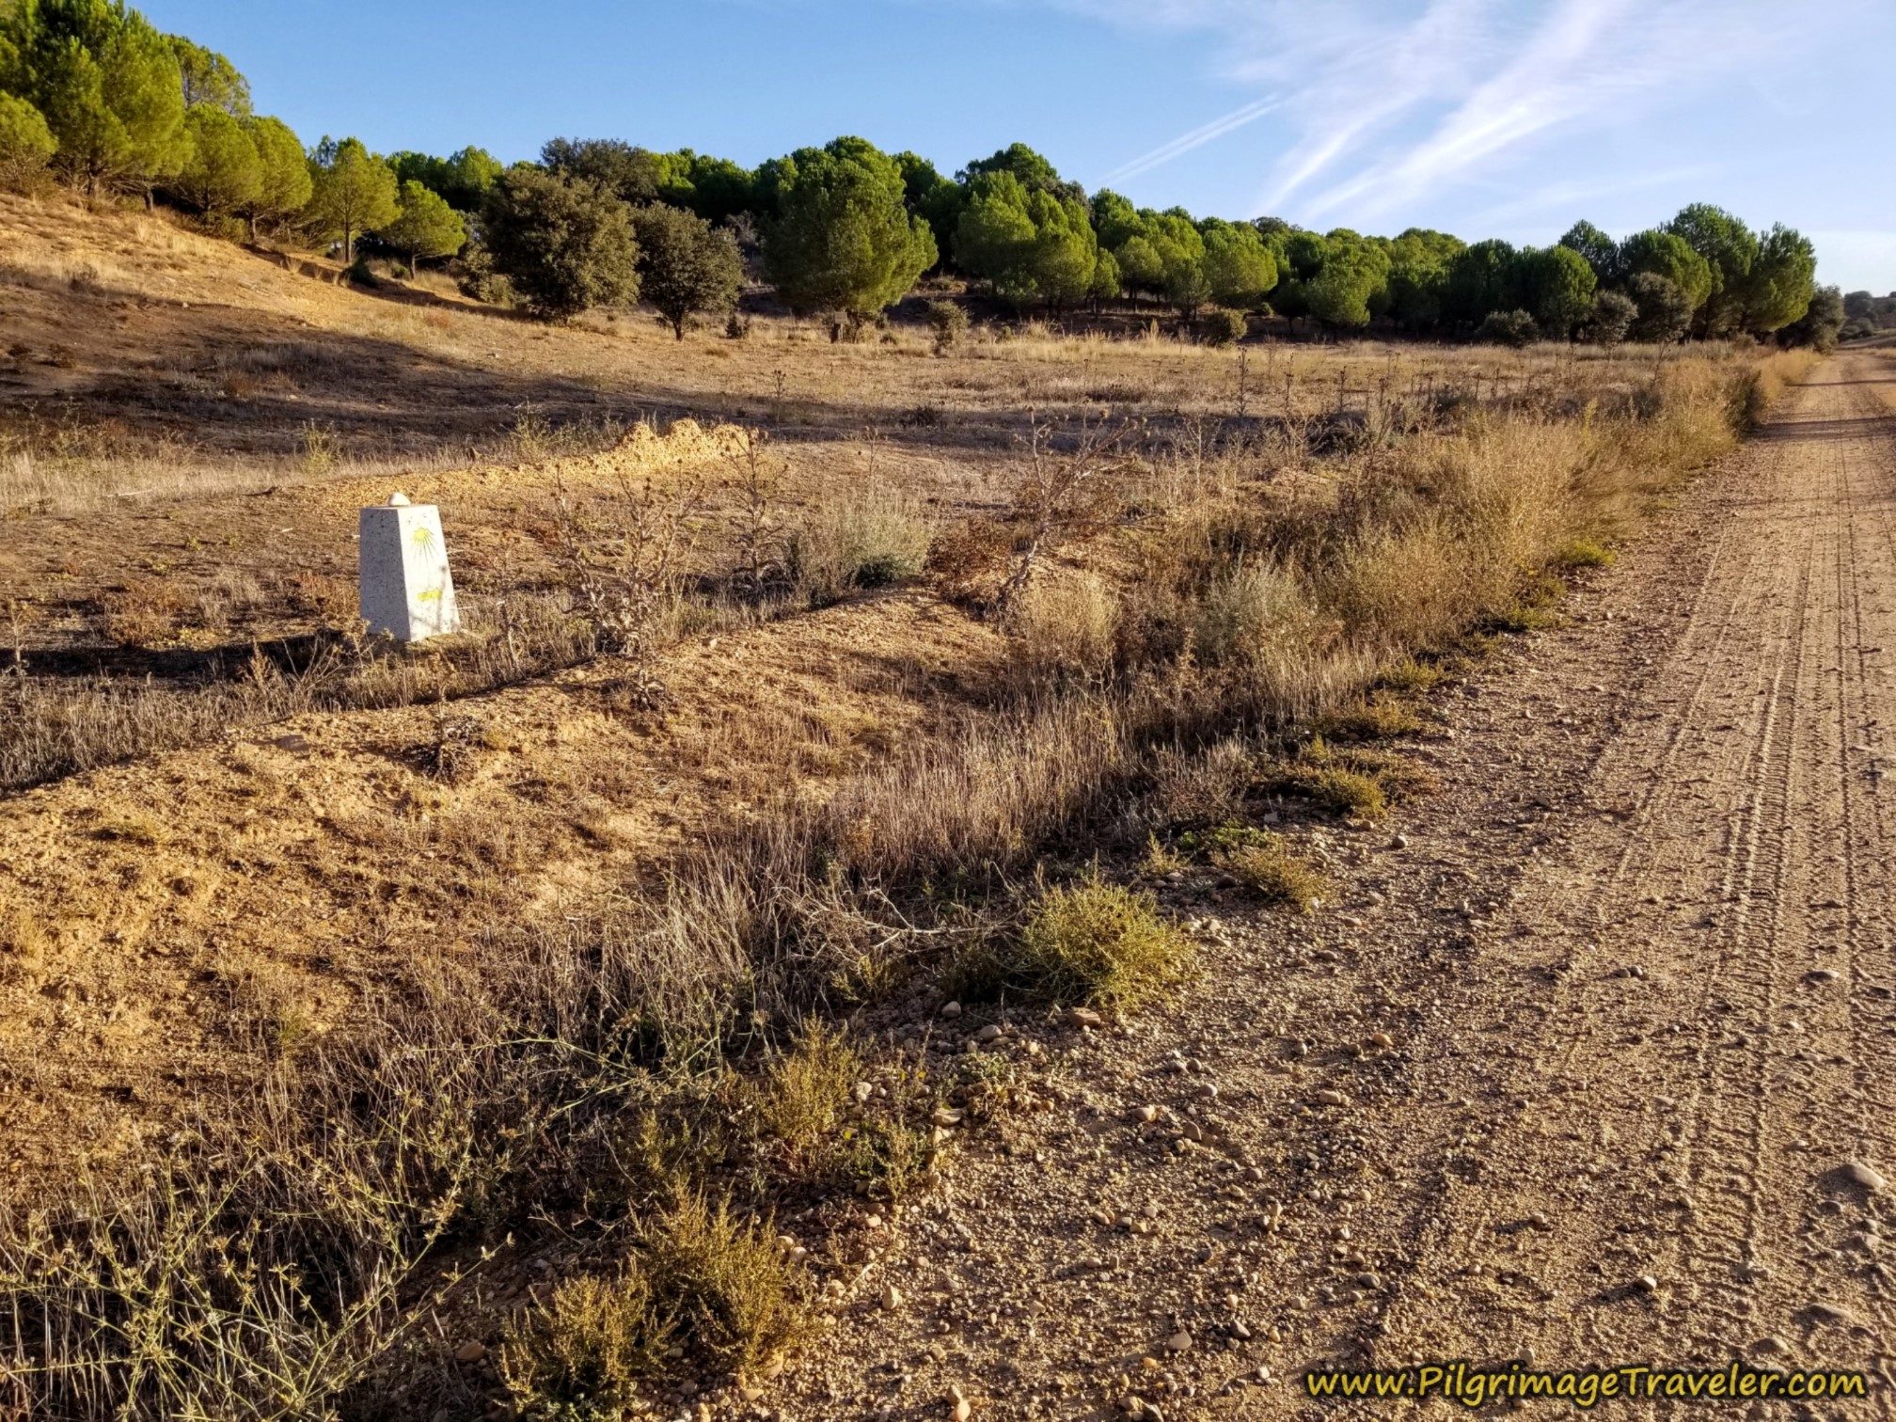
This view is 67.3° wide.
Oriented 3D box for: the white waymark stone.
[{"bbox_3d":[-3.134,-0.834,8.221,0.390,0.800,0.385,7,16,26],"label":"white waymark stone"}]

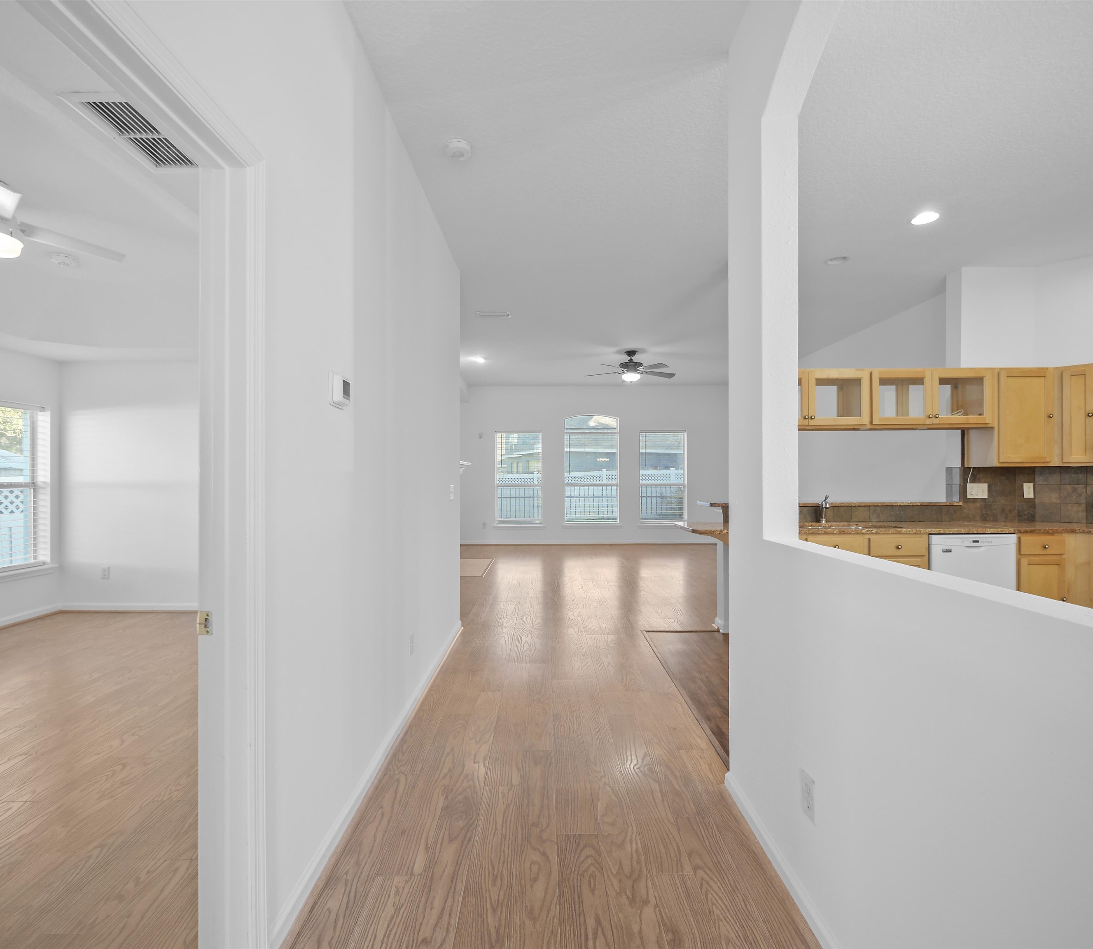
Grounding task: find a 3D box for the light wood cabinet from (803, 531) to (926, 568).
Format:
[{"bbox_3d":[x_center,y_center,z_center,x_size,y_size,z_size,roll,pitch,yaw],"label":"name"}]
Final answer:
[{"bbox_3d":[2.236,0.864,3.878,0.910,0.876,0.620,0,0,0],"label":"light wood cabinet"}]

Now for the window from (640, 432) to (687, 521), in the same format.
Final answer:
[{"bbox_3d":[2.229,0.040,9.780,0.880,1.730,0.060,0,0,0],"label":"window"}]

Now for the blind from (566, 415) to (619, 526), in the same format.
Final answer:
[{"bbox_3d":[0.850,-0.091,9.780,1.040,2.040,0.060,0,0,0],"label":"blind"}]

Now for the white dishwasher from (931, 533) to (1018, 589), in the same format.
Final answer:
[{"bbox_3d":[3.037,0.865,3.930,0.605,0.870,0.610,0,0,0],"label":"white dishwasher"}]

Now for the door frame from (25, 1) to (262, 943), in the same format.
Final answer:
[{"bbox_3d":[-0.797,0.223,0.863,0.150,2.110,0.960,0,0,0],"label":"door frame"}]

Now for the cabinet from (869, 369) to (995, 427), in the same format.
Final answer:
[{"bbox_3d":[2.980,-0.590,4.090,0.970,0.456,0.325,0,0,0],"label":"cabinet"}]

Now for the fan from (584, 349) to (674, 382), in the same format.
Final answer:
[{"bbox_3d":[1.170,-1.490,7.070,1.300,0.450,1.280,0,0,0],"label":"fan"}]

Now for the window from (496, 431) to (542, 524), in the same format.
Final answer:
[{"bbox_3d":[-0.536,0.066,9.830,0.900,1.790,0.100,0,0,0],"label":"window"}]

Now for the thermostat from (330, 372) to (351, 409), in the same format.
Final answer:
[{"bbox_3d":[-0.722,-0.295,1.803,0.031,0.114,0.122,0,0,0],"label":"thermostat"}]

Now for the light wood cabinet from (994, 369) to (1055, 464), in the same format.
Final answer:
[{"bbox_3d":[3.694,-0.441,4.090,0.455,0.761,0.325,0,0,0],"label":"light wood cabinet"}]

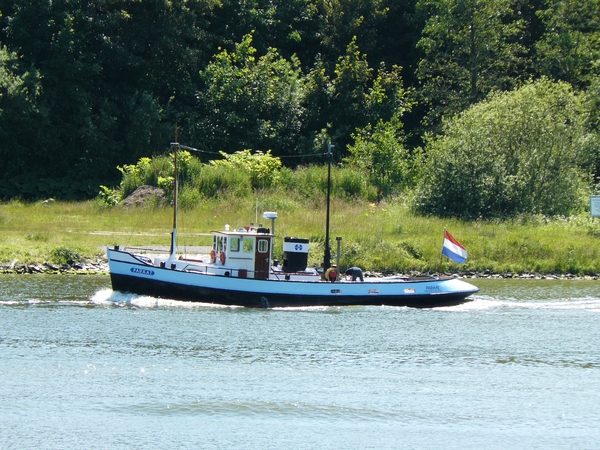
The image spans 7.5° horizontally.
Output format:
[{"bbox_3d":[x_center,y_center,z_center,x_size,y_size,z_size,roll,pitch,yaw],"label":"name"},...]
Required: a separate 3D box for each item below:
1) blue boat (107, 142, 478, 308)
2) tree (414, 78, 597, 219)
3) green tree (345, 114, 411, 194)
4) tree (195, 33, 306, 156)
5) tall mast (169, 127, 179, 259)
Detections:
[{"bbox_3d":[-0.352,-0.211,215.000,18.000,8.200,4.400,-1,2,-17],"label":"blue boat"},{"bbox_3d":[12.215,-4.547,272.000,10.800,8.400,9.600,0,2,0],"label":"tree"},{"bbox_3d":[4.872,-4.313,284.000,4.200,5.100,4.000,0,2,0],"label":"green tree"},{"bbox_3d":[-3.170,-8.036,293.000,7.200,8.700,6.600,0,2,0],"label":"tree"},{"bbox_3d":[-5.897,-1.515,213.300,0.330,6.200,0.330,-1,2,-17],"label":"tall mast"}]

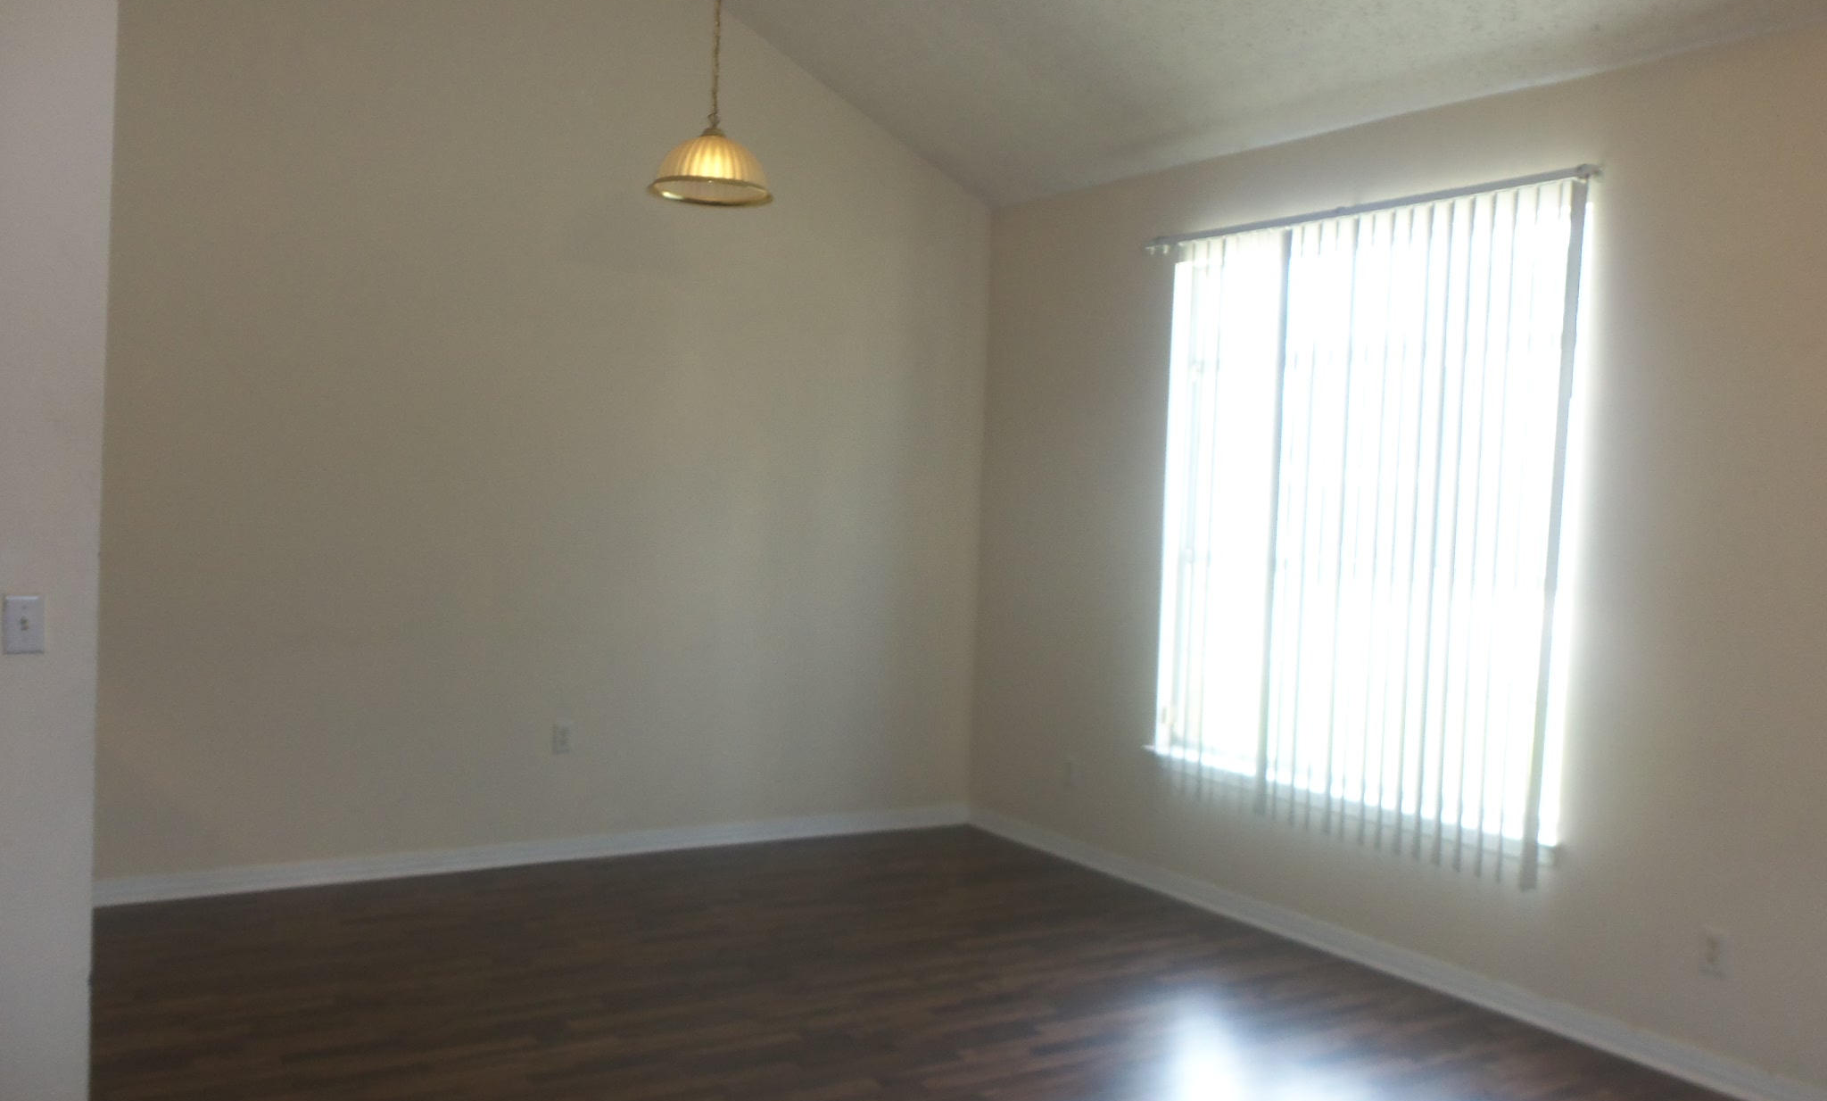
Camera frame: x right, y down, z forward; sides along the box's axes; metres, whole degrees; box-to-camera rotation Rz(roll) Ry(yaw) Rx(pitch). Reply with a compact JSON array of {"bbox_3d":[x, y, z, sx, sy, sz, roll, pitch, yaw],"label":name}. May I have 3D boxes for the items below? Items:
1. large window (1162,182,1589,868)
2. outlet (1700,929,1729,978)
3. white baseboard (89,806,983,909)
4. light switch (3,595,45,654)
[{"bbox_3d":[1.424,-0.099,5.143,0.100,2.120,1.790,2,2,-34],"label":"large window"},{"bbox_3d":[2.181,1.093,4.021,0.010,0.115,0.072,2,2,-34],"label":"outlet"},{"bbox_3d":[-1.234,1.199,5.917,3.587,0.095,0.018,2,2,-34],"label":"white baseboard"},{"bbox_3d":[-1.728,0.144,2.870,0.071,0.115,0.012,2,2,-34],"label":"light switch"}]

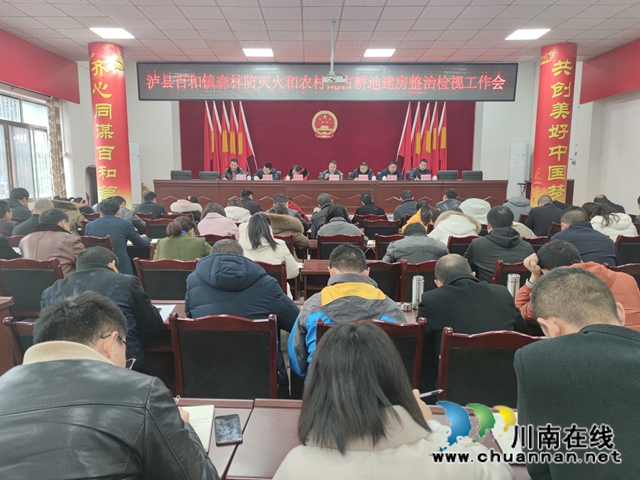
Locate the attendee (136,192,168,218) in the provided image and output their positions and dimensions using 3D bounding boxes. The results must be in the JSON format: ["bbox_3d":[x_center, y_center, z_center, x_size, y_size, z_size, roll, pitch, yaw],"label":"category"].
[{"bbox_3d":[-2.665,-0.125,7.032,0.520,1.290,0.700,1,8,2],"label":"attendee"}]

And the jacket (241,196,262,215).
[{"bbox_3d":[-1.085,-0.303,6.940,0.460,0.690,0.460,2,8,11],"label":"jacket"}]

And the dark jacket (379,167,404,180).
[{"bbox_3d":[1.408,-1.115,8.754,0.510,0.580,0.480,1,8,2],"label":"dark jacket"}]

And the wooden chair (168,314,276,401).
[{"bbox_3d":[-0.409,0.745,2.199,0.460,0.960,0.520,1,8,2],"label":"wooden chair"}]

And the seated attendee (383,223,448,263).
[{"bbox_3d":[0.710,0.459,3.514,0.520,1.180,0.780,0,8,-1],"label":"seated attendee"}]

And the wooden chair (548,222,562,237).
[{"bbox_3d":[2.990,0.231,5.647,0.460,0.950,0.530,0,9,0],"label":"wooden chair"}]

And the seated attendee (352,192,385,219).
[{"bbox_3d":[0.755,-0.107,6.921,0.500,1.240,0.740,0,9,0],"label":"seated attendee"}]

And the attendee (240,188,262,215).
[{"bbox_3d":[-1.045,-0.149,6.991,0.520,1.291,0.750,1,8,7],"label":"attendee"}]

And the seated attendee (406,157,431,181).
[{"bbox_3d":[1.984,-0.981,8.832,0.490,1.260,0.630,1,8,2],"label":"seated attendee"}]

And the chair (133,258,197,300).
[{"bbox_3d":[-1.082,0.579,3.444,0.460,0.950,0.540,0,9,-1],"label":"chair"}]

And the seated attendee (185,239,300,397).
[{"bbox_3d":[-0.380,0.598,2.355,0.570,1.200,0.760,0,9,3],"label":"seated attendee"}]

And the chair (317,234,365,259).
[{"bbox_3d":[0.191,0.409,4.560,0.460,0.980,0.560,0,8,-1],"label":"chair"}]

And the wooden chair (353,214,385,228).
[{"bbox_3d":[0.759,0.095,6.822,0.460,0.960,0.520,1,8,2],"label":"wooden chair"}]

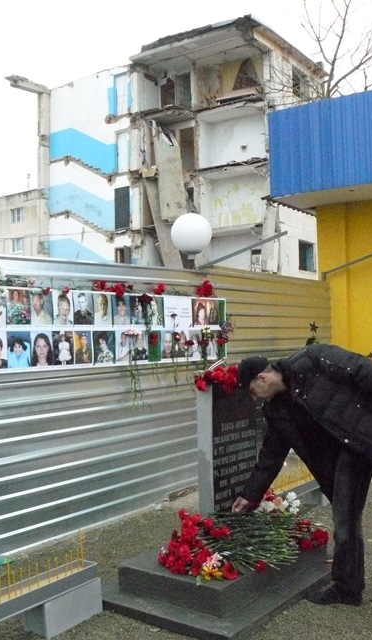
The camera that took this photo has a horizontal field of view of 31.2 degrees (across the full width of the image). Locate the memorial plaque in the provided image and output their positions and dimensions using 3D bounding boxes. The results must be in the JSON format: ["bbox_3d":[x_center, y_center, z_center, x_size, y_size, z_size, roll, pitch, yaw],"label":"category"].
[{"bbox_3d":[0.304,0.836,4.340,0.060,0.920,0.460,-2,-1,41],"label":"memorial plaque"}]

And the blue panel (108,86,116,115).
[{"bbox_3d":[-3.548,-10.519,32.000,0.450,1.300,0.060,-2,-1,35],"label":"blue panel"}]

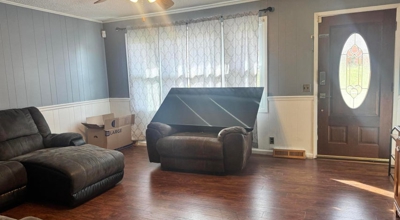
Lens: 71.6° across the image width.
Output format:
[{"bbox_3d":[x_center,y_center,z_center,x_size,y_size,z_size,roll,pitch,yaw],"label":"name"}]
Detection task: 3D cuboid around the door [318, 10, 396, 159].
[{"bbox_3d":[2.166,-0.314,3.898,0.920,2.030,0.050,1,7,23],"label":"door"}]

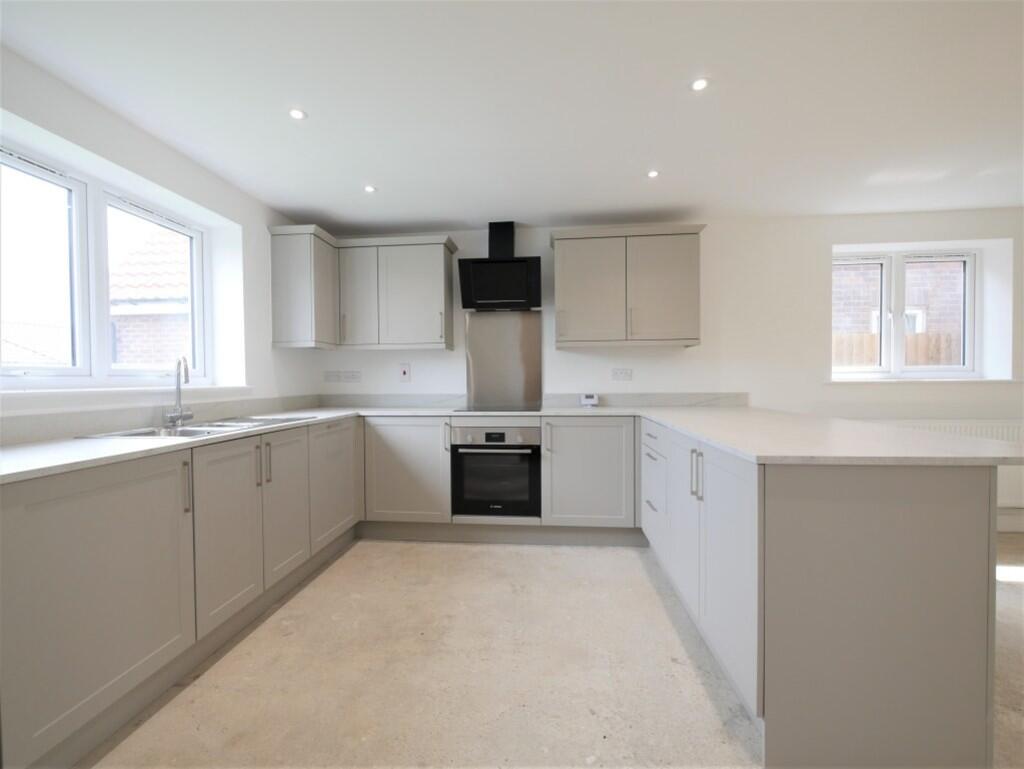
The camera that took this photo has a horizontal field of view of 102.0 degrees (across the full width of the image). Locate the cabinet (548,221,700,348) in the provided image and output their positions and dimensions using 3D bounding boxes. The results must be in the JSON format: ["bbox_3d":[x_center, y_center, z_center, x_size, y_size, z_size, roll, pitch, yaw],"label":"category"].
[{"bbox_3d":[0.823,-0.679,3.055,1.062,0.828,0.370,0,1,5],"label":"cabinet"}]

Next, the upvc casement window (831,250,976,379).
[{"bbox_3d":[3.025,-0.542,3.284,1.220,1.007,0.080,0,1,5],"label":"upvc casement window"}]

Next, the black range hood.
[{"bbox_3d":[-0.076,-0.905,3.151,0.600,0.675,0.340,0,1,5],"label":"black range hood"}]

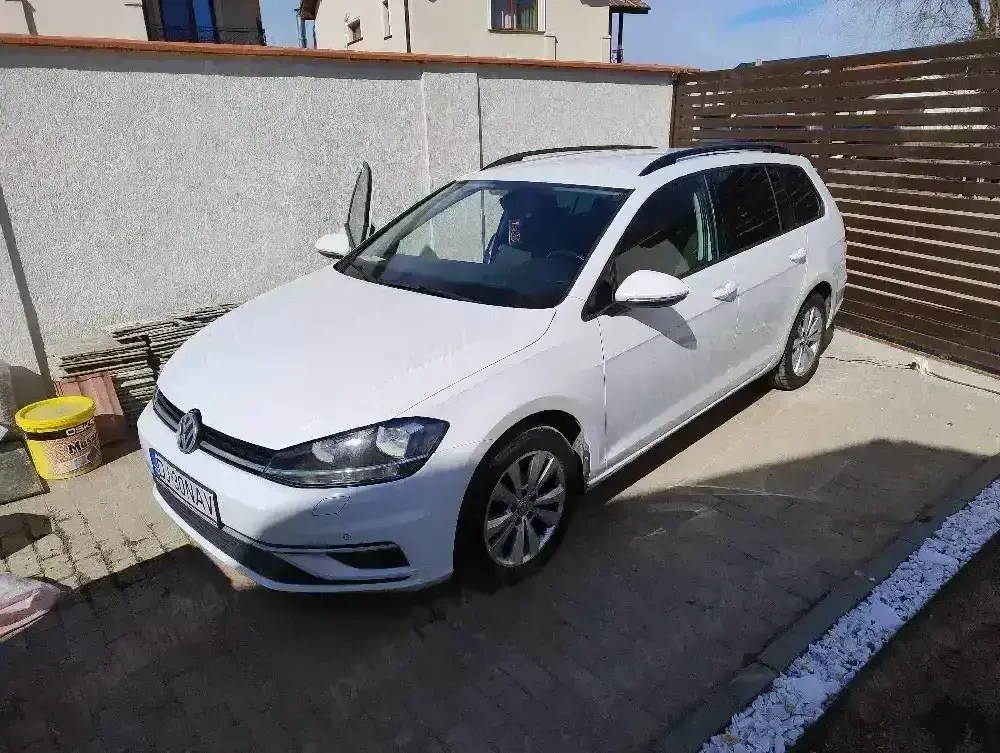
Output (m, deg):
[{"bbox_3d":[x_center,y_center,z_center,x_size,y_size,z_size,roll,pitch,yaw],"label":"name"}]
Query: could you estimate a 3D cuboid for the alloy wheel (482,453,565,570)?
[{"bbox_3d":[0.041,0.467,2.587,0.170,0.438,0.438,16,26,41],"label":"alloy wheel"}]

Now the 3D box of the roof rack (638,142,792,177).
[{"bbox_3d":[1.246,-1.192,3.742,0.080,0.110,1.760,16,26,41],"label":"roof rack"}]

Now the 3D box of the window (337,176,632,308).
[{"bbox_3d":[-0.110,-0.676,3.239,1.470,0.110,0.880,16,54,41],"label":"window"}]

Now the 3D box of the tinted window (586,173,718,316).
[{"bbox_3d":[0.647,-0.593,2.951,1.200,0.460,0.090,-21,3,-42],"label":"tinted window"}]

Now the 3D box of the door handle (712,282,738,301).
[{"bbox_3d":[1.049,-0.393,3.257,0.055,0.062,0.210,16,26,41],"label":"door handle"}]

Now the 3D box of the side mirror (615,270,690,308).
[{"bbox_3d":[0.597,-0.347,2.721,0.255,0.145,0.150,8,22,27],"label":"side mirror"}]

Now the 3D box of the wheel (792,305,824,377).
[{"bbox_3d":[1.850,-0.231,4.362,0.170,0.438,0.438,16,26,41],"label":"wheel"}]

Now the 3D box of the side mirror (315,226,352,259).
[{"bbox_3d":[-0.962,-0.741,3.948,0.245,0.145,0.150,2,20,11],"label":"side mirror"}]

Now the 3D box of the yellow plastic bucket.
[{"bbox_3d":[-2.296,0.329,3.650,0.345,0.340,0.345,-2,19,1],"label":"yellow plastic bucket"}]

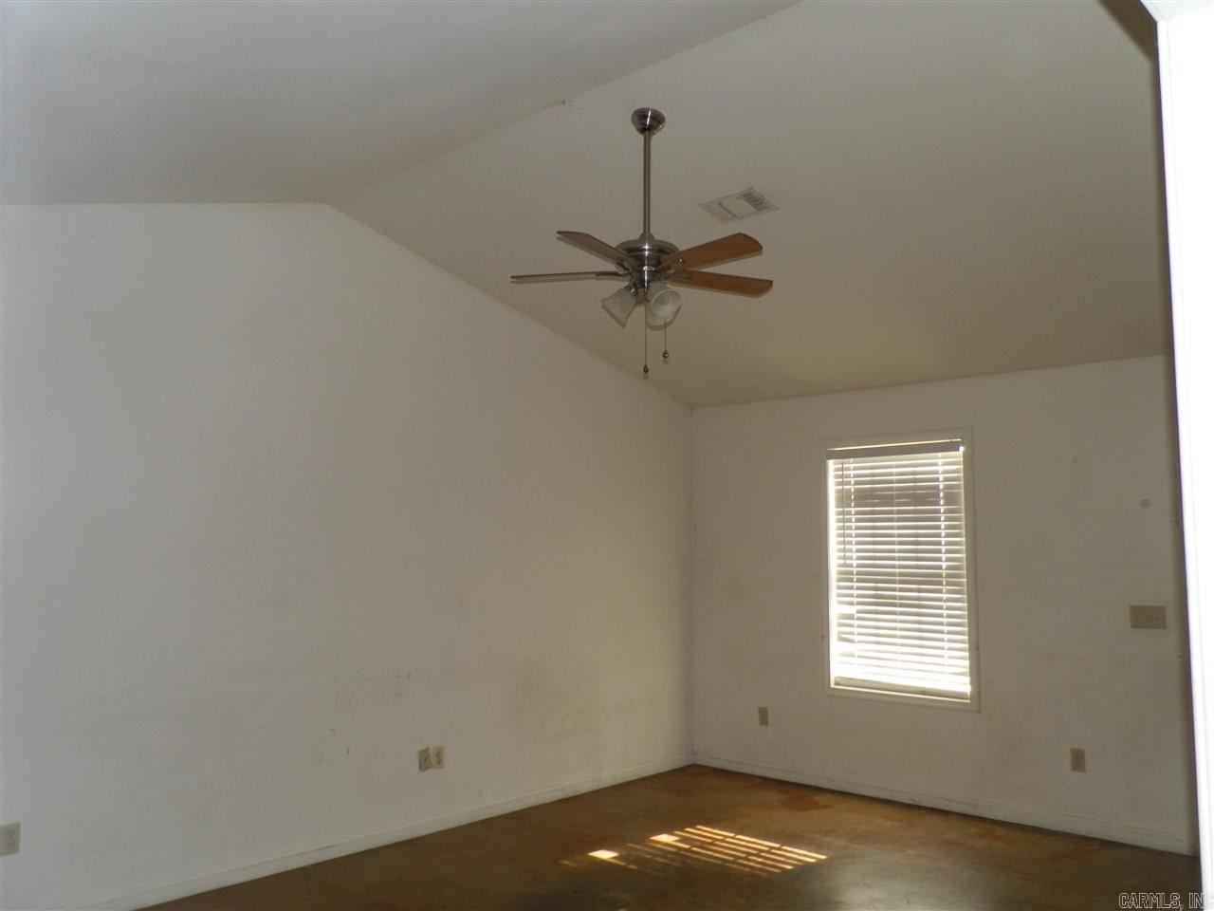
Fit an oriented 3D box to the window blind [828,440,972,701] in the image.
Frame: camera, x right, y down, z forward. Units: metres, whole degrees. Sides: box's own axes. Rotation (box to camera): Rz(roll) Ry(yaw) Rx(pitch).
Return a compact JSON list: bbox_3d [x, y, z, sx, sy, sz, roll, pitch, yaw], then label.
[{"bbox_3d":[1.720,0.672,5.870,0.860,1.465,0.060,-5,-7,42],"label":"window blind"}]

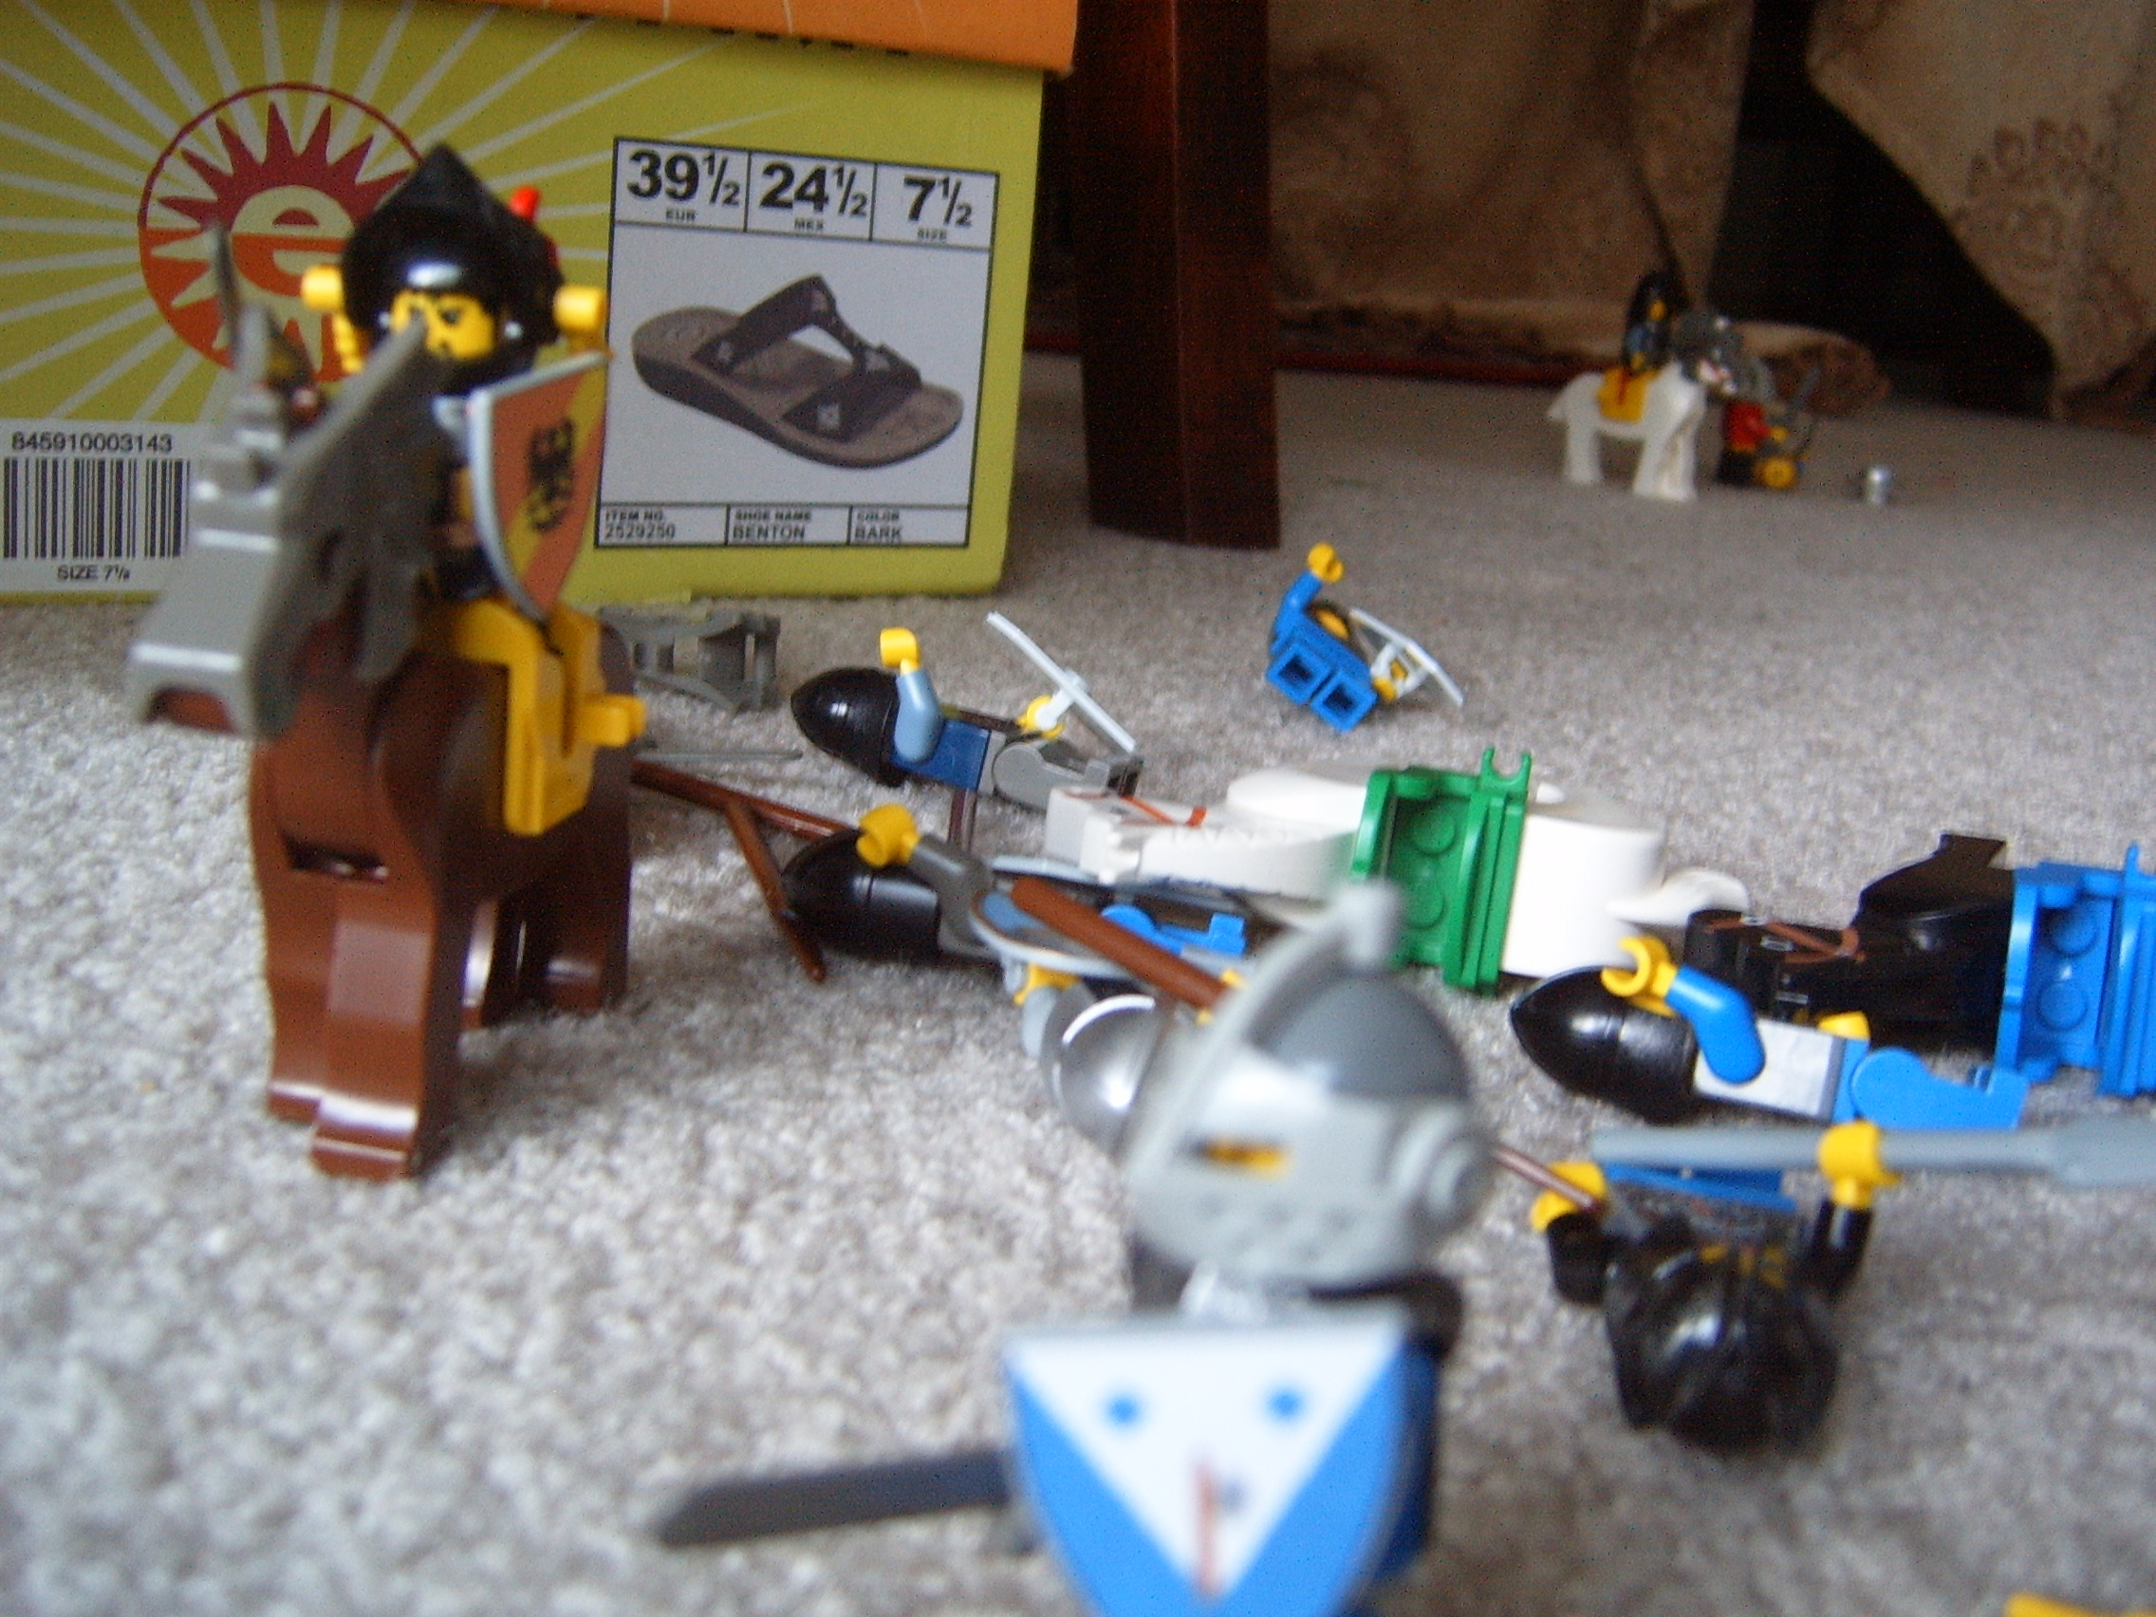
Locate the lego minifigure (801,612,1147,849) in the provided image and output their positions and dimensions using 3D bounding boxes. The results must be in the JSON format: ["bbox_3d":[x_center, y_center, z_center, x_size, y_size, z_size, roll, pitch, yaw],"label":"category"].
[{"bbox_3d":[-0.014,-0.012,0.295,0.043,0.023,0.022,17,5,12],"label":"lego minifigure"}]

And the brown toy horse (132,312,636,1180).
[{"bbox_3d":[-0.053,-0.006,0.185,0.018,0.064,0.065,8,16,9],"label":"brown toy horse"}]

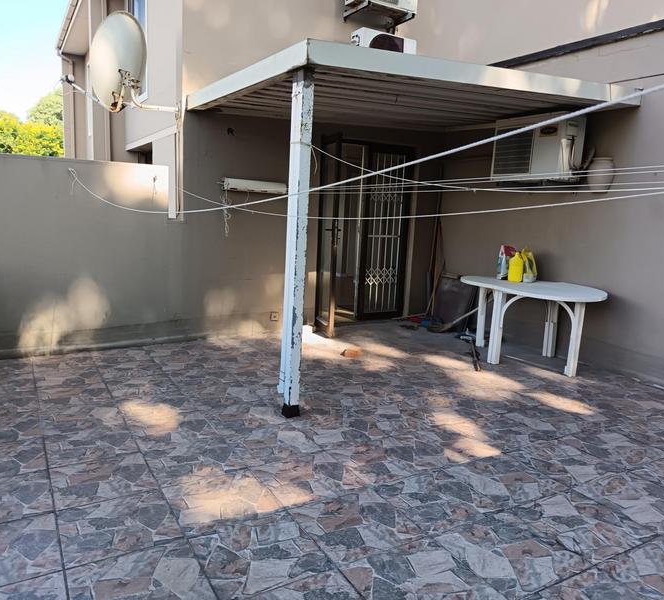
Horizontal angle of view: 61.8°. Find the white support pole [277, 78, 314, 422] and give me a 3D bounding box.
[{"bbox_3d":[-0.206,-0.307,3.446,0.080,2.119,0.100,-3,11,-30],"label":"white support pole"}]

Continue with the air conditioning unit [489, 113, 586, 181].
[{"bbox_3d":[1.903,-1.388,5.165,0.330,0.570,0.740,-3,11,-30],"label":"air conditioning unit"}]

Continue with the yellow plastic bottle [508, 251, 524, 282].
[{"bbox_3d":[1.770,-0.325,5.278,0.143,0.296,0.090,6,10,18],"label":"yellow plastic bottle"}]

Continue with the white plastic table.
[{"bbox_3d":[1.802,0.213,5.108,0.820,0.705,1.370,-7,13,-44],"label":"white plastic table"}]

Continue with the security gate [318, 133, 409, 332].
[{"bbox_3d":[0.473,-0.672,6.047,1.243,2.026,0.407,-3,11,-30],"label":"security gate"}]

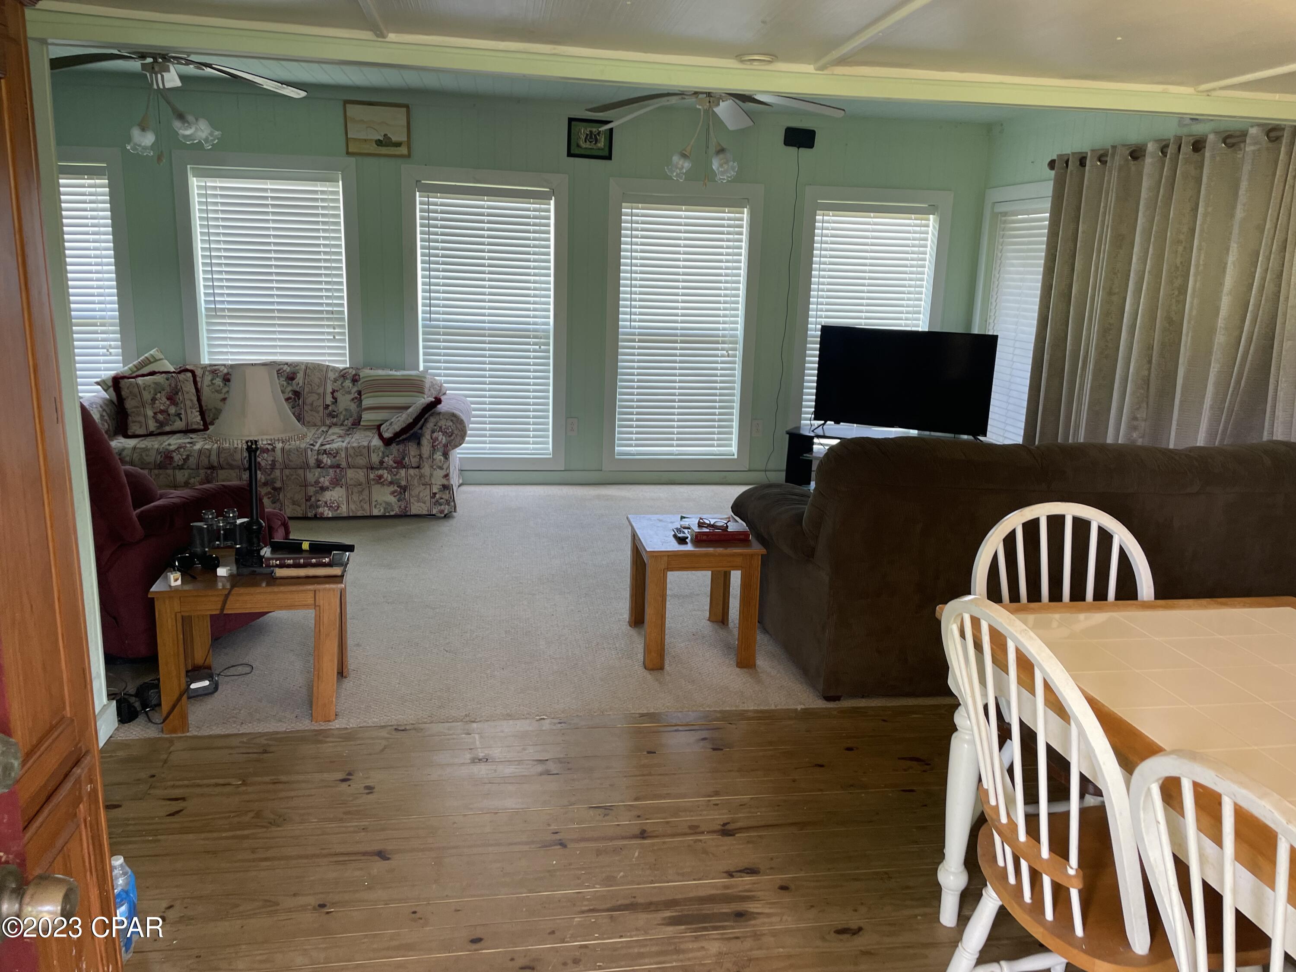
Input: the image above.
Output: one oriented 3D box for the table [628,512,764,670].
[{"bbox_3d":[0.169,0.415,3.919,0.448,0.470,0.551,1,12,-7],"label":"table"}]

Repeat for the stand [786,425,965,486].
[{"bbox_3d":[1.565,-0.109,6.372,1.300,0.460,0.460,7,14,23],"label":"stand"}]

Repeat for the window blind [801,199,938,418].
[{"bbox_3d":[1.581,-1.086,7.011,0.882,1.798,0.066,0,12,-10],"label":"window blind"}]

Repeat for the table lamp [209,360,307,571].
[{"bbox_3d":[-1.270,-0.065,3.149,0.300,0.648,0.300,0,13,-10],"label":"table lamp"}]

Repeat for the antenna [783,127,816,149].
[{"bbox_3d":[0.999,-2.286,6.399,0.217,0.120,0.015,0,13,-10],"label":"antenna"}]

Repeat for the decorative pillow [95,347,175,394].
[{"bbox_3d":[-2.998,-0.577,5.806,0.419,0.419,0.132,-33,-6,-24],"label":"decorative pillow"}]

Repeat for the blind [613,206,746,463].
[{"bbox_3d":[0.232,-1.083,6.782,0.875,1.798,0.066,0,12,-10],"label":"blind"}]

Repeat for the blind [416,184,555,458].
[{"bbox_3d":[-1.055,-1.044,6.372,0.860,1.750,0.060,0,13,-10],"label":"blind"}]

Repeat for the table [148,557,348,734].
[{"bbox_3d":[-1.283,0.489,3.220,0.540,0.468,0.455,-1,13,-13],"label":"table"}]

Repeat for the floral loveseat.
[{"bbox_3d":[-2.234,-0.315,5.979,2.271,0.853,0.897,0,12,-10],"label":"floral loveseat"}]

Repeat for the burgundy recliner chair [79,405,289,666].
[{"bbox_3d":[-2.051,0.078,3.815,0.880,1.000,0.920,7,14,24],"label":"burgundy recliner chair"}]

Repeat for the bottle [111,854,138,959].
[{"bbox_3d":[-1.108,0.892,2.054,0.068,0.240,0.068,0,12,-10],"label":"bottle"}]

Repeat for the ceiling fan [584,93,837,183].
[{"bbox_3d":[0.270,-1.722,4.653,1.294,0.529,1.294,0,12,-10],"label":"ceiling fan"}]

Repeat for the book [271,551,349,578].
[{"bbox_3d":[-1.085,0.253,3.155,0.215,0.035,0.160,0,13,-10],"label":"book"}]

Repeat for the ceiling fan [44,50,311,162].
[{"bbox_3d":[-2.038,-1.680,4.034,1.300,0.640,1.300,0,13,-10],"label":"ceiling fan"}]

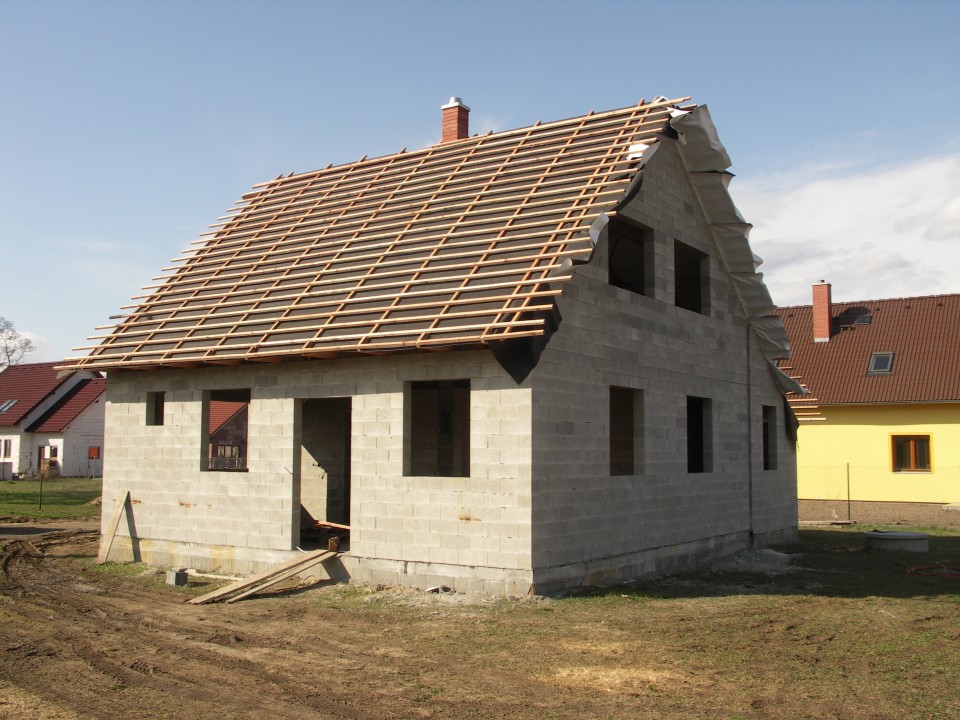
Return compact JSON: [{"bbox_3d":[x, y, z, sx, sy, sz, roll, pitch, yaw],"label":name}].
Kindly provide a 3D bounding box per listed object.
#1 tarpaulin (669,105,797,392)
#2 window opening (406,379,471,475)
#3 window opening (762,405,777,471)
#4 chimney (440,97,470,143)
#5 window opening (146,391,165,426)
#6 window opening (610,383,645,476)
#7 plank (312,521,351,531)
[{"bbox_3d":[5.267,-1.907,18.342,0.800,4.800,6.000,-3,-6,35],"label":"tarpaulin"},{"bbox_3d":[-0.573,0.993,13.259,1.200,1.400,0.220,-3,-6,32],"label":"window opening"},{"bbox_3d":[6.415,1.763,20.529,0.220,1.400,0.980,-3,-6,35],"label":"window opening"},{"bbox_3d":[-0.501,-4.913,19.158,0.470,1.150,0.450,-3,-6,34],"label":"chimney"},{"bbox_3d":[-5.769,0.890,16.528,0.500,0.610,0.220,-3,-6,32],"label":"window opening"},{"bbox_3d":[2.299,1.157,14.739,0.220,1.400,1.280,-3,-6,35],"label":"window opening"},{"bbox_3d":[-2.834,3.167,17.534,0.150,0.050,2.100,3,-6,-27],"label":"plank"}]

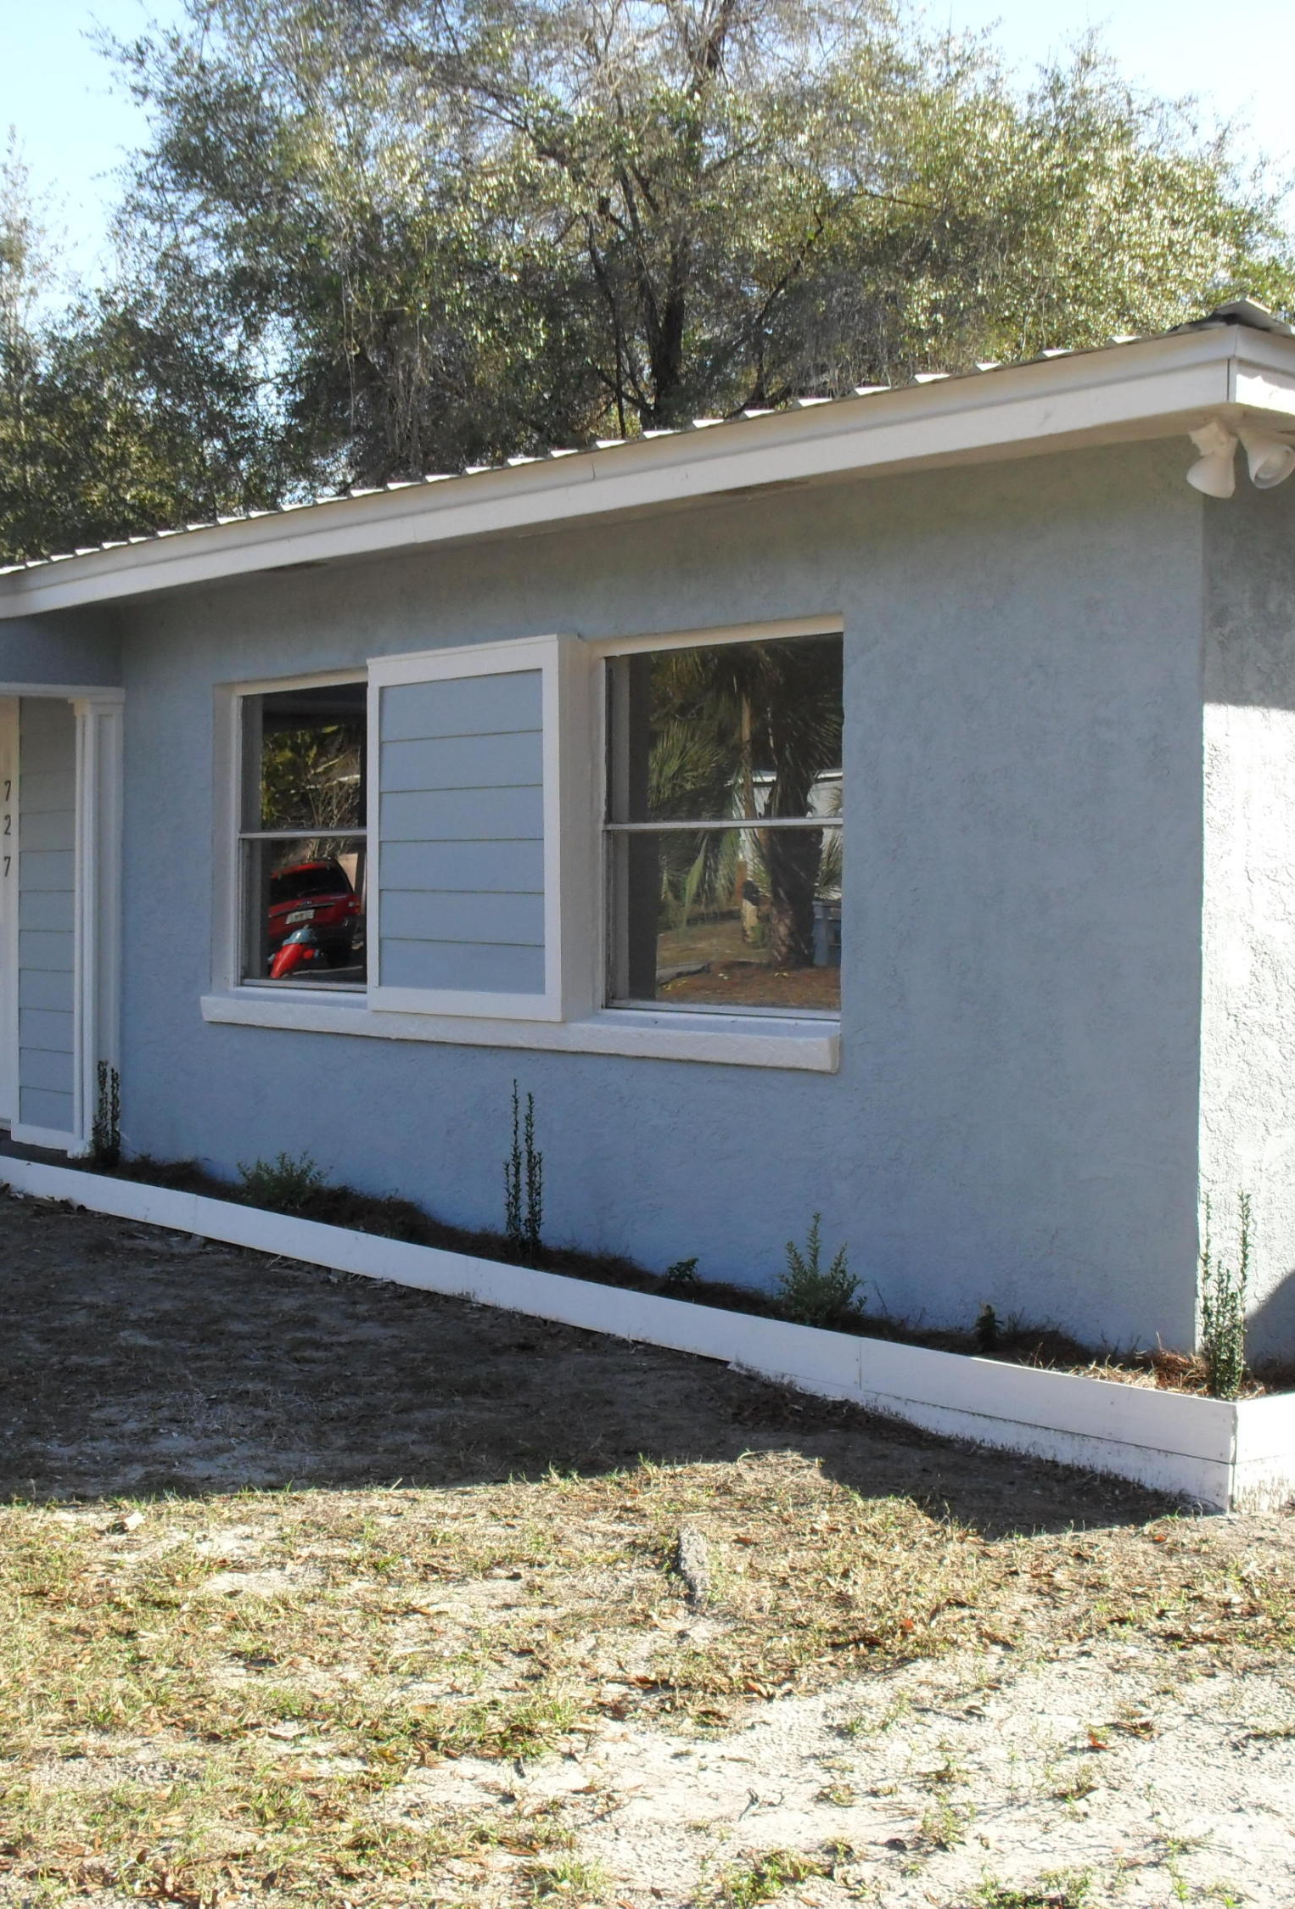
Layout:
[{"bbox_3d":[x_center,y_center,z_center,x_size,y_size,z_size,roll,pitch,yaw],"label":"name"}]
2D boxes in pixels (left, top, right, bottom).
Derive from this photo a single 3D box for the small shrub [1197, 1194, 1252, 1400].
[{"bbox_3d":[1.421,0.843,6.340,0.132,0.505,0.132,1,1,13],"label":"small shrub"}]

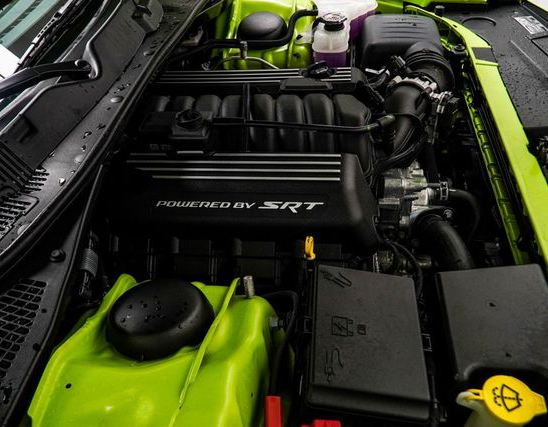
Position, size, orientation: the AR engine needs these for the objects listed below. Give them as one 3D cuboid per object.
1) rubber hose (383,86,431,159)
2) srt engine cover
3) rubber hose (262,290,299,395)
[{"bbox_3d":[0.297,-0.207,1.070,0.100,0.115,0.170,11,45,17],"label":"rubber hose"},{"bbox_3d":[-0.058,-0.029,0.929,0.500,0.100,0.190,2,43,8],"label":"srt engine cover"},{"bbox_3d":[0.010,0.202,0.750,0.055,0.110,0.130,2,43,8],"label":"rubber hose"}]

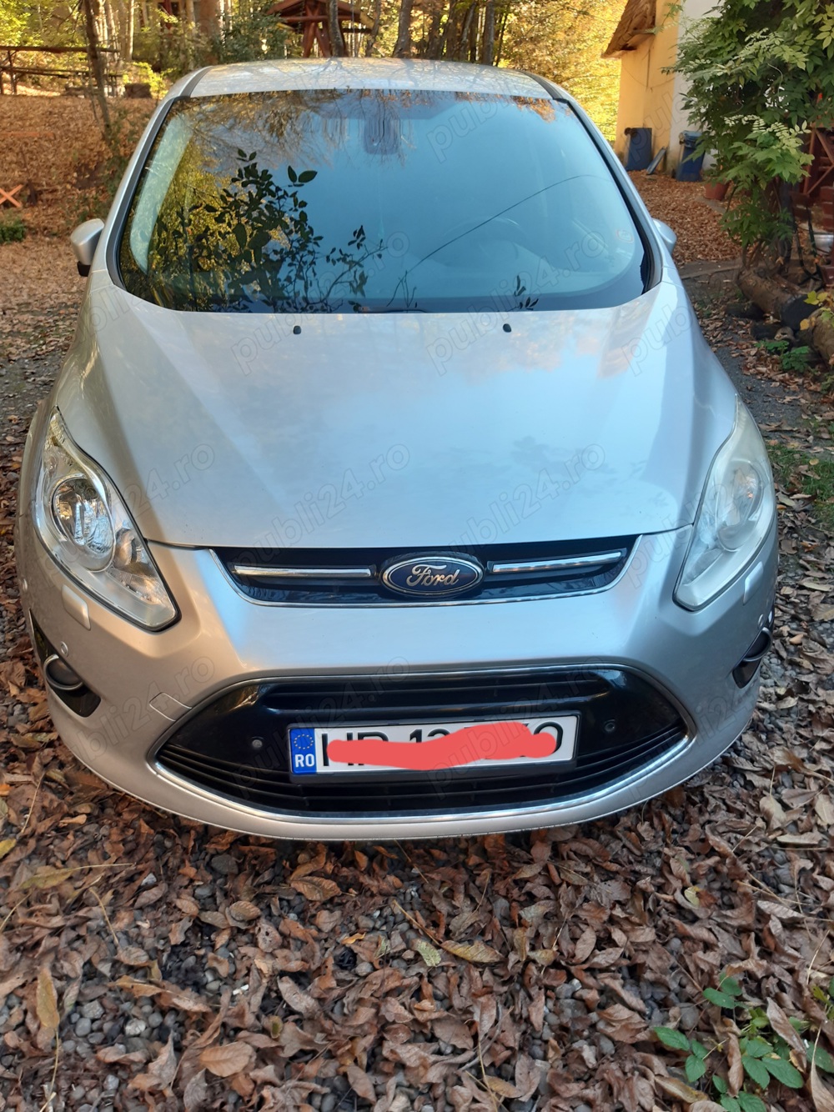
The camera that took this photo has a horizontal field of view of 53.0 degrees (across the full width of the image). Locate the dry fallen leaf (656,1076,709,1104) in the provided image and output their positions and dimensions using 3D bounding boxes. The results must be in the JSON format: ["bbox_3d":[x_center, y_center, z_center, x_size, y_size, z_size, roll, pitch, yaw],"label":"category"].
[{"bbox_3d":[0.437,0.885,1.384,0.092,0.022,0.032,15,31,25],"label":"dry fallen leaf"}]

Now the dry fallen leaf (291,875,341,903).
[{"bbox_3d":[-0.210,0.694,1.742,0.106,0.017,0.053,8,28,14],"label":"dry fallen leaf"}]

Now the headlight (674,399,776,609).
[{"bbox_3d":[0.622,-0.130,1.735,0.350,0.260,0.540,-2,27,-5],"label":"headlight"}]

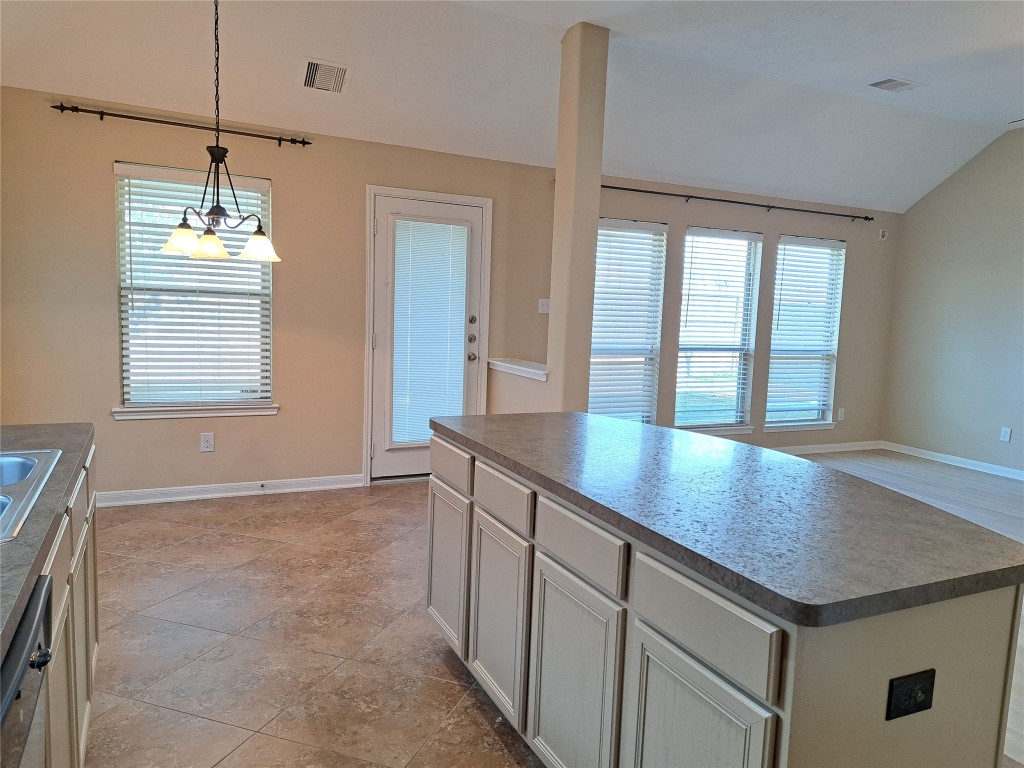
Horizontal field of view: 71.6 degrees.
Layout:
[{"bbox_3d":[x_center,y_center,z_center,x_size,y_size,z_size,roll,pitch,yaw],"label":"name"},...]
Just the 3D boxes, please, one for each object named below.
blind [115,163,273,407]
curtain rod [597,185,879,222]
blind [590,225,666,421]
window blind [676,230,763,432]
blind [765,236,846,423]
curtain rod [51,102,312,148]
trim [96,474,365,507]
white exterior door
[{"bbox_3d":[-2.030,-0.602,4.588,0.908,1.492,0.070,-1,7,-25],"label":"blind"},{"bbox_3d":[1.964,-1.601,6.286,3.604,0.077,0.090,-1,7,-25],"label":"curtain rod"},{"bbox_3d":[0.916,-0.486,6.007,0.835,1.758,0.070,-1,7,-25],"label":"blind"},{"bbox_3d":[1.883,-0.502,6.466,0.880,1.762,0.070,-1,7,-25],"label":"window blind"},{"bbox_3d":[2.859,-0.545,6.926,0.885,1.716,0.070,-1,7,-25],"label":"blind"},{"bbox_3d":[-1.989,-1.589,4.403,1.462,0.080,0.090,-1,7,-25],"label":"curtain rod"},{"bbox_3d":[-1.874,0.721,4.779,1.757,0.094,0.018,-1,7,-25],"label":"trim"},{"bbox_3d":[-0.629,-0.323,5.282,0.861,2.060,0.060,-1,7,-25],"label":"white exterior door"}]

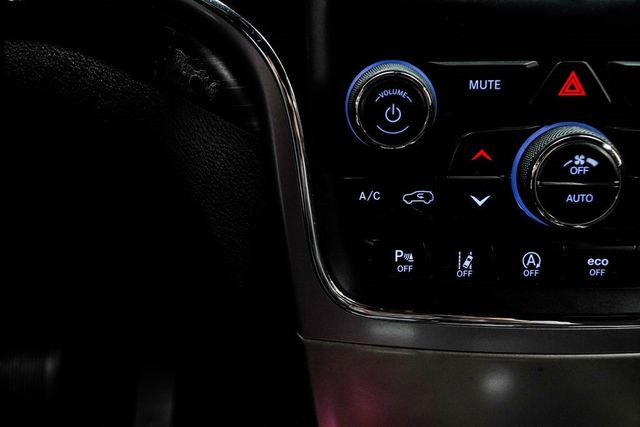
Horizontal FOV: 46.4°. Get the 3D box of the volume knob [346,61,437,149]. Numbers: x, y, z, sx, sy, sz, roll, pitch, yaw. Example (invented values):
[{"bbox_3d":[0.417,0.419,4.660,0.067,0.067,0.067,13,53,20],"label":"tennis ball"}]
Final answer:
[{"bbox_3d":[0.031,-0.045,0.320,0.040,0.040,0.017,0,13,2],"label":"volume knob"}]

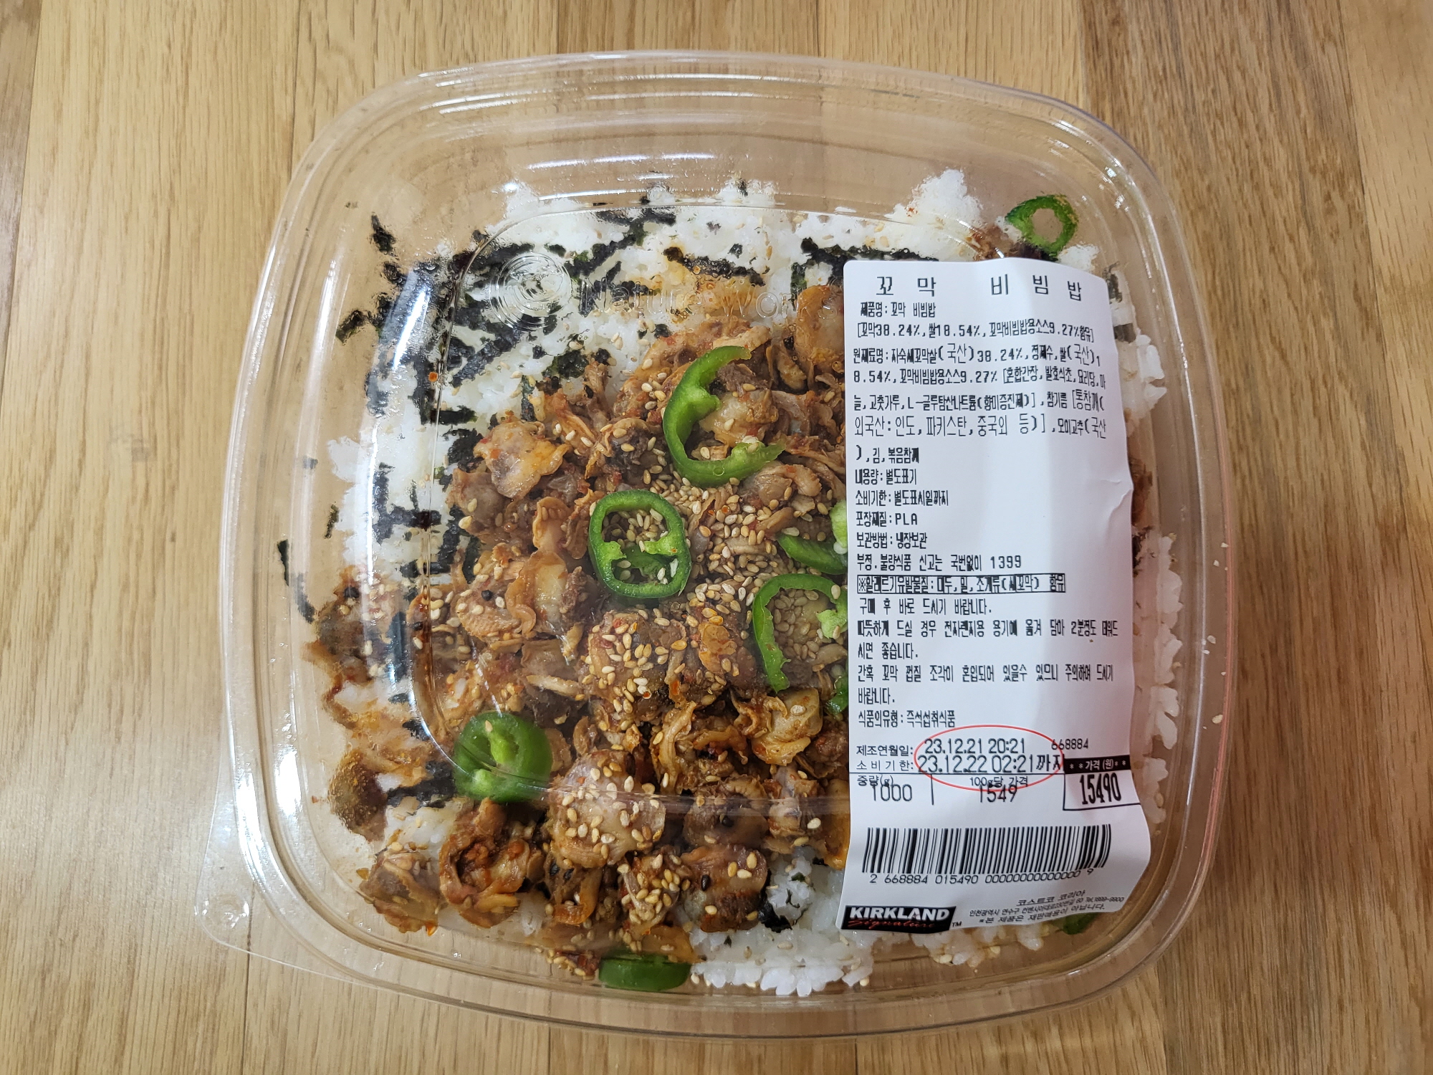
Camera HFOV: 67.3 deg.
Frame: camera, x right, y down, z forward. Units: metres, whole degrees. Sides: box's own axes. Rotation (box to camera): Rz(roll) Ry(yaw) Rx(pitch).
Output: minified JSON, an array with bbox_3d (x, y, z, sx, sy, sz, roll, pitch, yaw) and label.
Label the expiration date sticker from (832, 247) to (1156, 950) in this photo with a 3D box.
[{"bbox_3d":[0.057,0.010,0.221,0.060,0.009,0.139,1,83,-2],"label":"expiration date sticker"}]

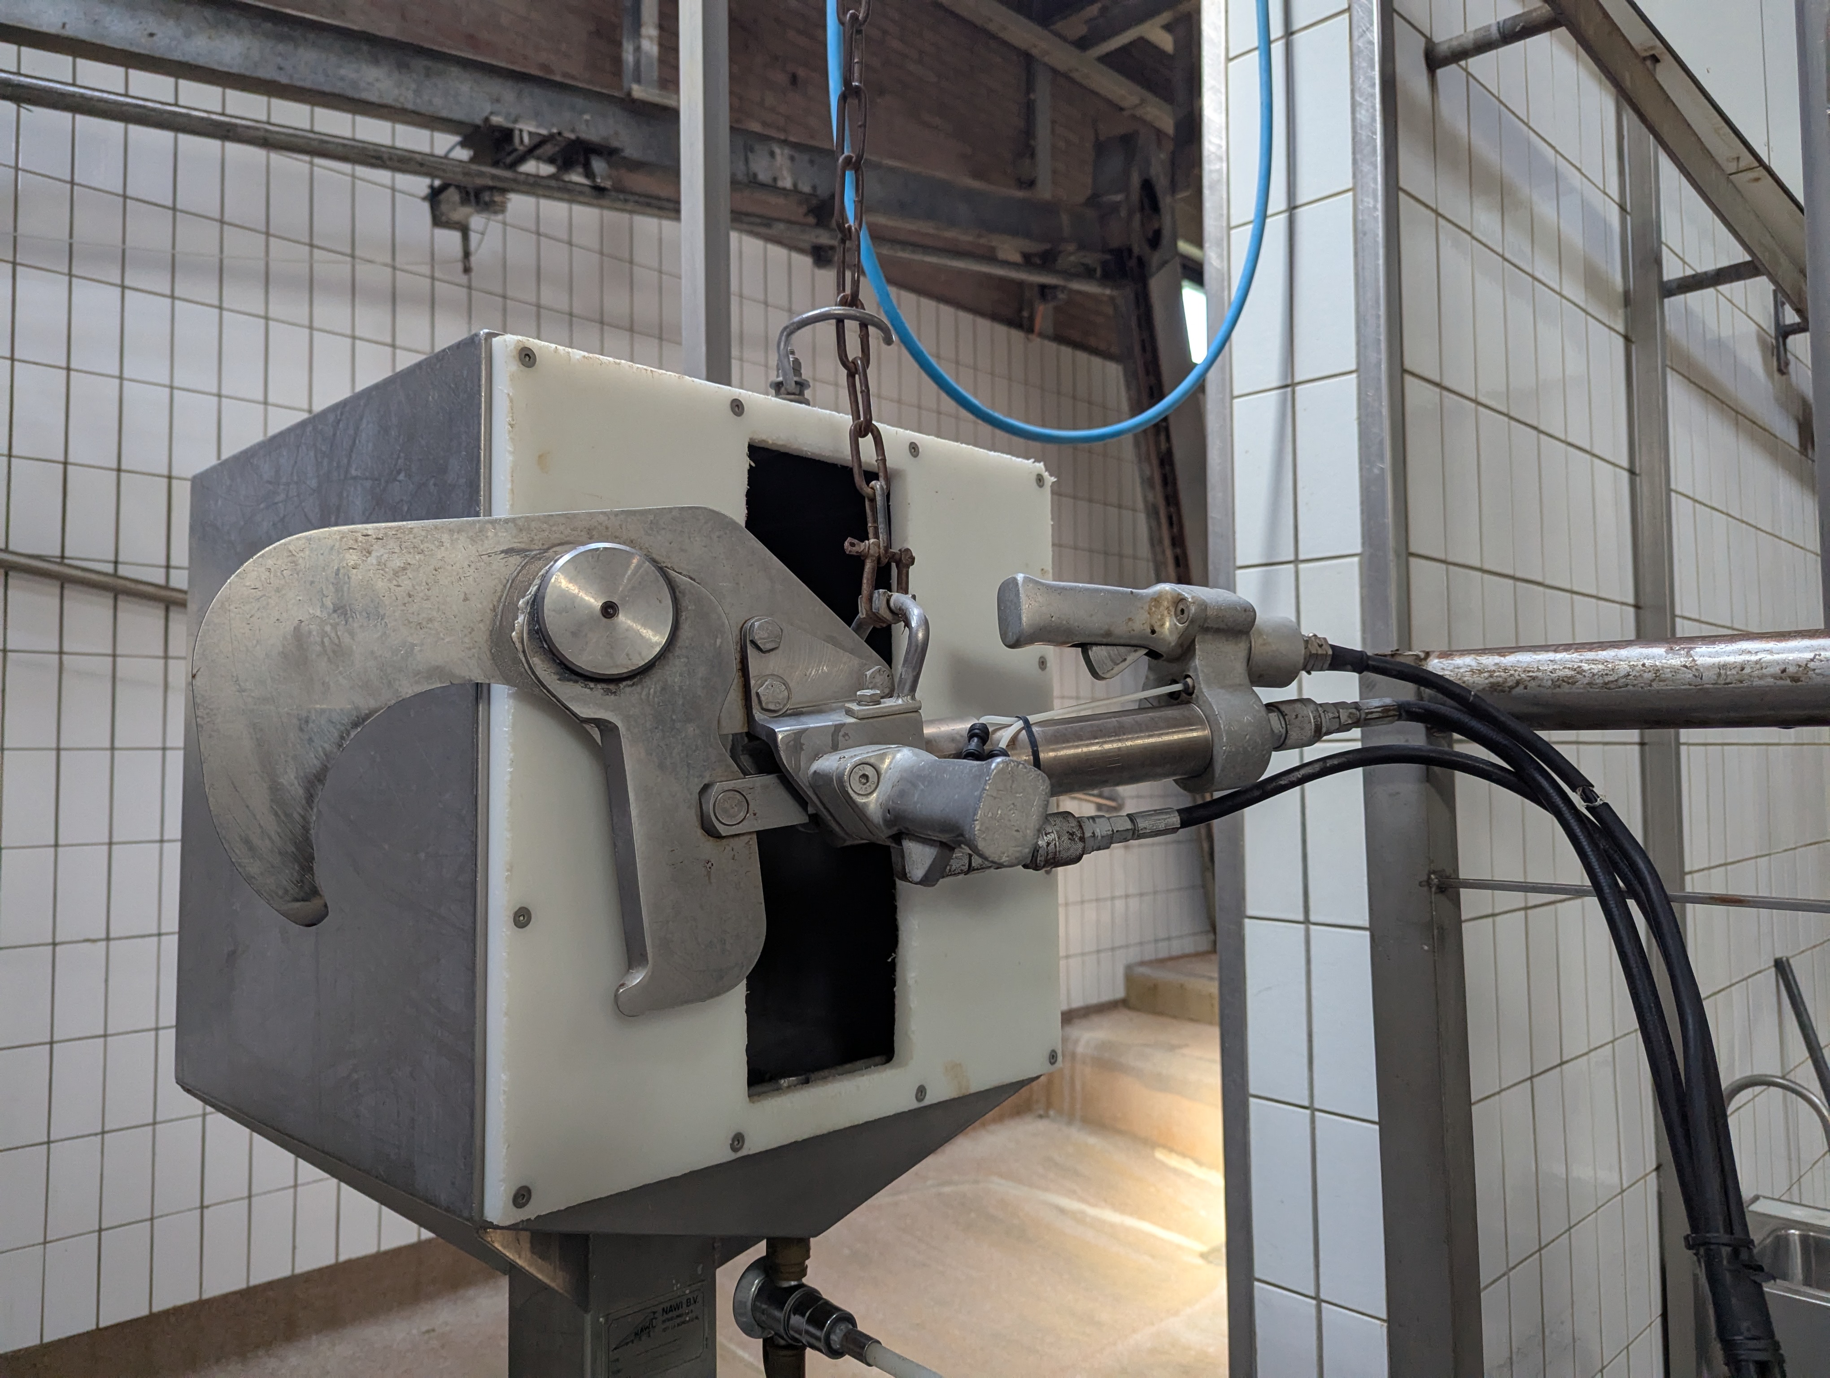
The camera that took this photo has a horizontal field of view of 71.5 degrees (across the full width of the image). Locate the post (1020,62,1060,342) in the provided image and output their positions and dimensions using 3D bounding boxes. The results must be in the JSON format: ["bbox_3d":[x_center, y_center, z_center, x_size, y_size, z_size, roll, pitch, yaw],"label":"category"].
[{"bbox_3d":[0.579,-2.343,6.045,0.115,1.360,0.090,3,-4,-44],"label":"post"}]

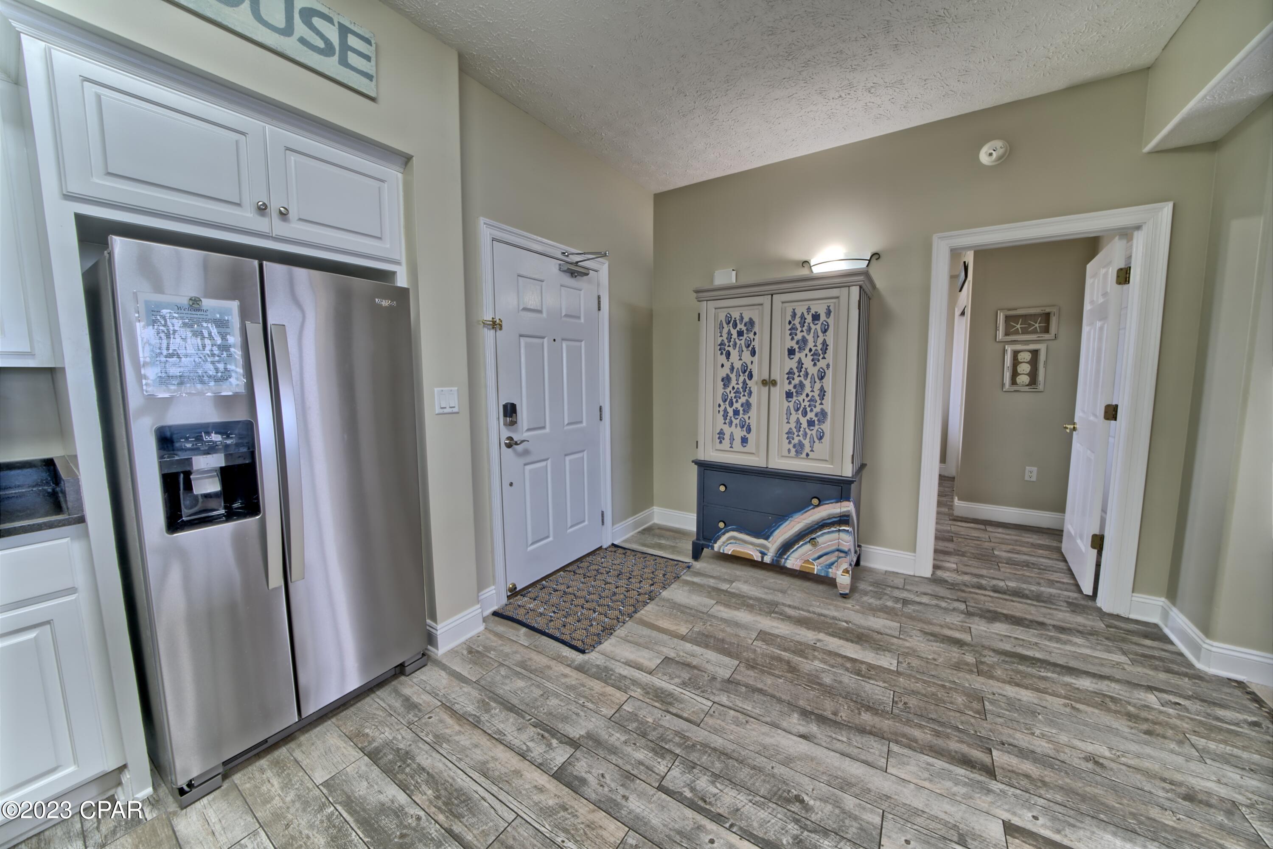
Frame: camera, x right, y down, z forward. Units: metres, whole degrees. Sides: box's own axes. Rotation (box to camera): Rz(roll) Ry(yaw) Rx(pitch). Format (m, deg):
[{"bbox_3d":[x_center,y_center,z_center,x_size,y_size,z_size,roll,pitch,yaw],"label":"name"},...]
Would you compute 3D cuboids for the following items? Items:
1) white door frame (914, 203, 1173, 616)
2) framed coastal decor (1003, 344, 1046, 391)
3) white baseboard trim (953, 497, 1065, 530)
[{"bbox_3d":[2.251,-0.056,2.468,0.957,2.136,0.130,3,7,33],"label":"white door frame"},{"bbox_3d":[3.317,-0.483,3.628,0.264,0.388,0.028,3,7,33],"label":"framed coastal decor"},{"bbox_3d":[3.318,0.810,3.773,0.790,0.141,0.017,3,7,33],"label":"white baseboard trim"}]

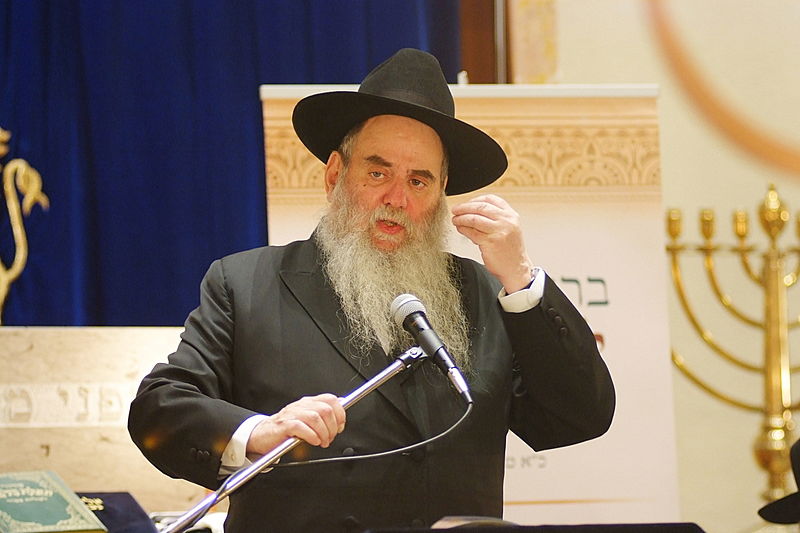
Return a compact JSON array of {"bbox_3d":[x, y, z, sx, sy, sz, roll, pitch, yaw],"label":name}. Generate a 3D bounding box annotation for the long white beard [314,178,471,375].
[{"bbox_3d":[-0.009,0.019,5.180,0.225,0.310,0.170,-6,-2,-11],"label":"long white beard"}]

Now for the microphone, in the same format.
[{"bbox_3d":[0.055,0.127,5.050,0.053,0.218,0.053,-34,-29,0],"label":"microphone"}]

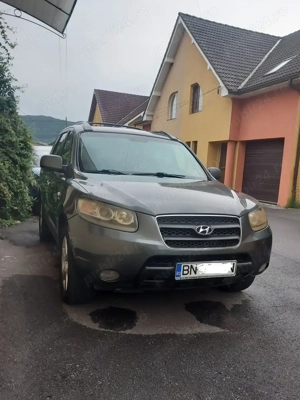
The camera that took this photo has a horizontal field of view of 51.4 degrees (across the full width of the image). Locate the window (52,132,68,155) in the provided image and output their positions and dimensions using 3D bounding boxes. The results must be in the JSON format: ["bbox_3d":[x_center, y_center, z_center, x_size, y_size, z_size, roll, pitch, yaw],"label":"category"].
[{"bbox_3d":[-1.337,-0.671,4.501,0.080,0.480,0.880,23,-4,-23],"label":"window"}]

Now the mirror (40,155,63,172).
[{"bbox_3d":[-1.017,-0.379,3.215,0.235,0.165,0.140,2,4,-23],"label":"mirror"}]

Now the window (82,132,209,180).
[{"bbox_3d":[-0.075,-0.513,3.552,1.460,0.120,0.810,2,42,-23],"label":"window"}]

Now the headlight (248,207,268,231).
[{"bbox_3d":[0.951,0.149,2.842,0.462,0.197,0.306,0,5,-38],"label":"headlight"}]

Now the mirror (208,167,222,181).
[{"bbox_3d":[0.799,-0.329,3.977,0.235,0.165,0.140,2,4,-23],"label":"mirror"}]

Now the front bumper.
[{"bbox_3d":[0.312,0.385,2.567,1.870,0.600,0.640,2,4,-23],"label":"front bumper"}]

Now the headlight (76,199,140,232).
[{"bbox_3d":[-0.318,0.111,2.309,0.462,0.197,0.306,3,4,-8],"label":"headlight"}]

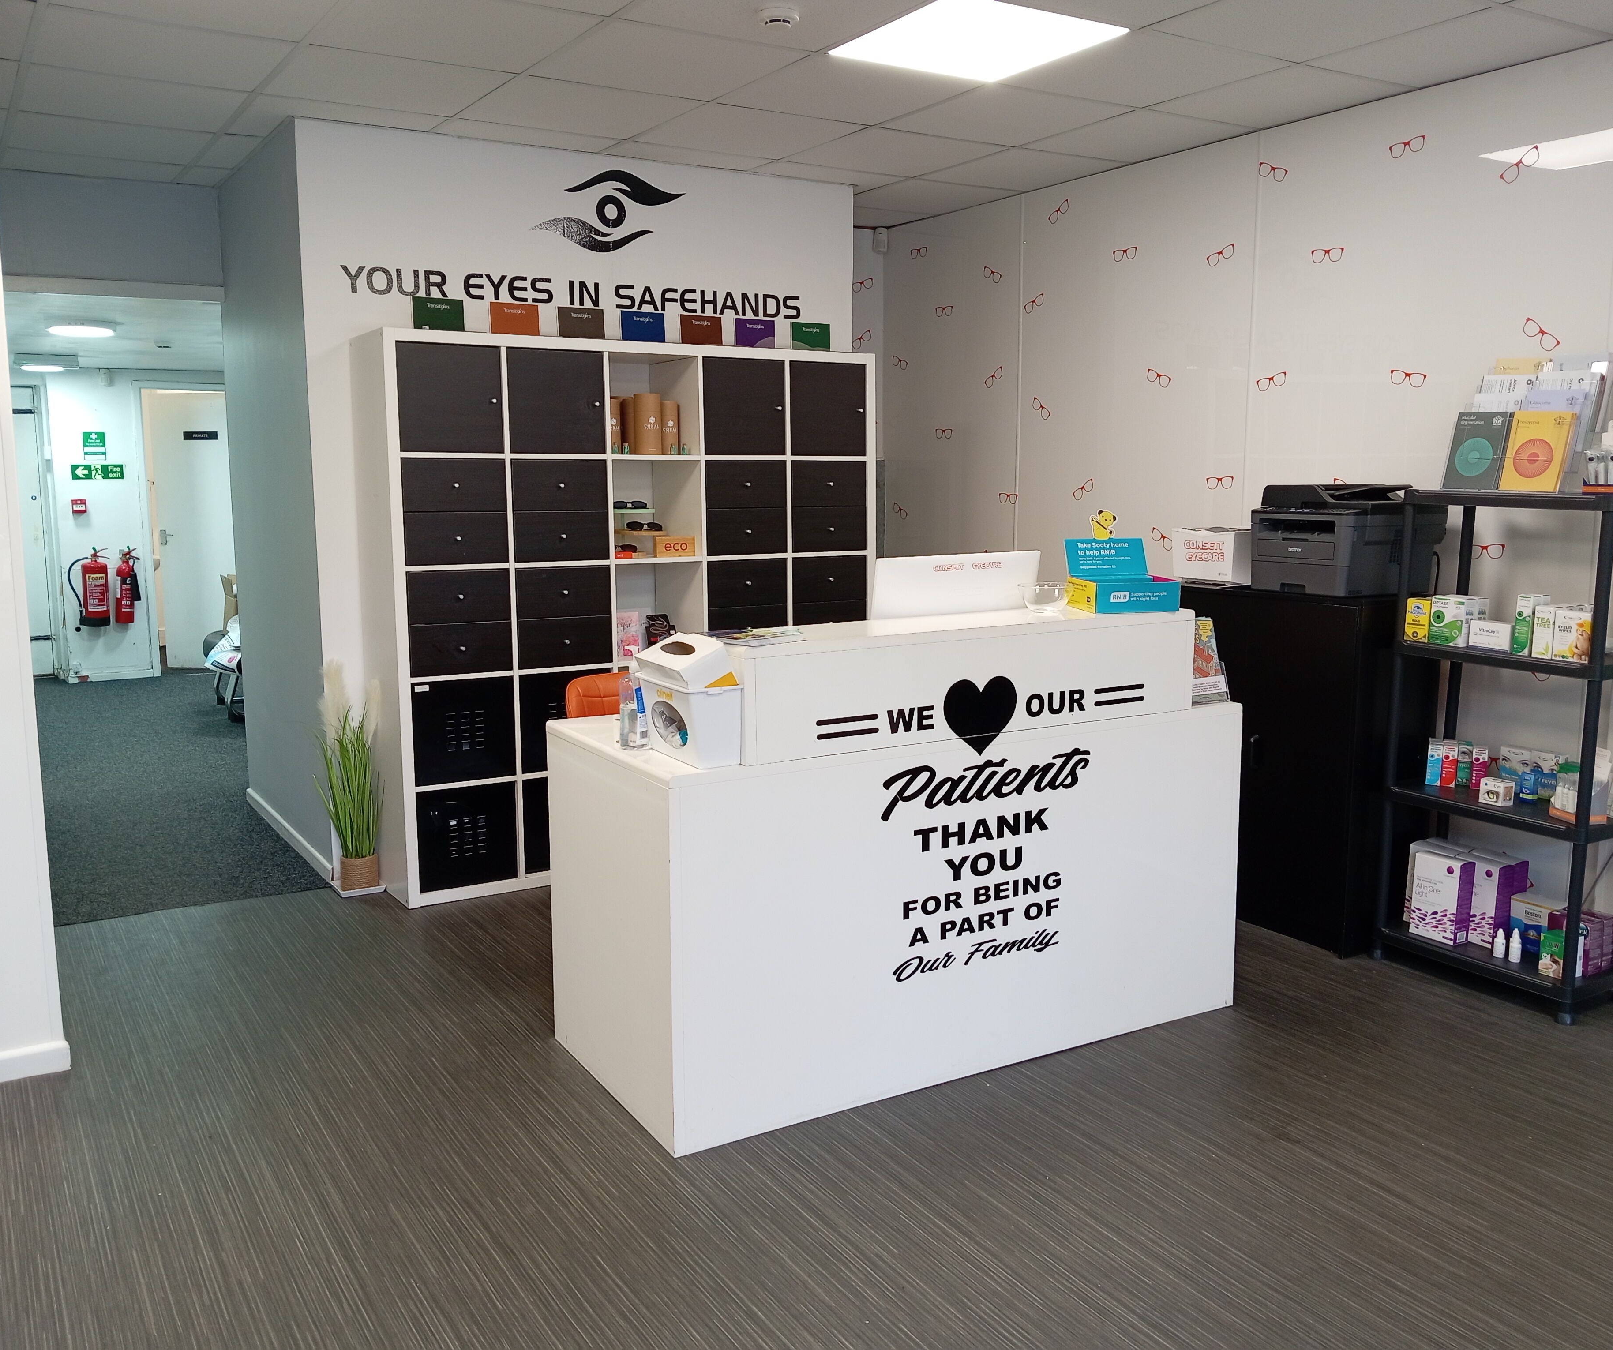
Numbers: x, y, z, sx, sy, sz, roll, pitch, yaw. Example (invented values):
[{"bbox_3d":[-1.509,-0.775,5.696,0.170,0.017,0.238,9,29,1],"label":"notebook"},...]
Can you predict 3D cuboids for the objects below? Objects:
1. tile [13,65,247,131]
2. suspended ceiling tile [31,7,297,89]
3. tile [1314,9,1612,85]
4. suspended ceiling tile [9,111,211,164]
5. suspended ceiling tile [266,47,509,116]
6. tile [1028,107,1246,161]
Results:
[{"bbox_3d":[-2.041,-1.742,4.245,0.595,0.020,0.595,-5,10,-31],"label":"tile"},{"bbox_3d":[-1.720,-1.668,3.740,0.592,0.020,0.592,-5,10,-32],"label":"suspended ceiling tile"},{"bbox_3d":[1.741,-1.687,3.776,0.517,0.020,0.595,-5,10,-31],"label":"tile"},{"bbox_3d":[-2.356,-1.814,4.748,0.594,0.018,0.594,-6,10,-31],"label":"suspended ceiling tile"},{"bbox_3d":[-1.212,-1.717,4.054,0.592,0.020,0.592,-5,10,-32],"label":"suspended ceiling tile"},{"bbox_3d":[1.109,-1.836,4.787,0.514,0.020,0.592,-5,10,-32],"label":"tile"}]

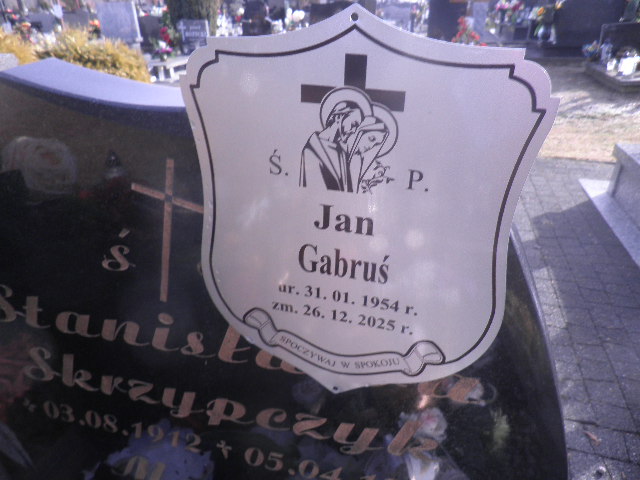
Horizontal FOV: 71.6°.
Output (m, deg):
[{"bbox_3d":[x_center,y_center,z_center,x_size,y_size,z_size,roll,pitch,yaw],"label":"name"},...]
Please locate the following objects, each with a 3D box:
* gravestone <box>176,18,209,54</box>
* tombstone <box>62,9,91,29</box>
[{"bbox_3d":[-2.789,-4.495,9.872,0.668,0.757,0.100,7,28,14],"label":"gravestone"},{"bbox_3d":[-5.876,-5.219,10.853,0.680,0.683,0.100,7,28,14],"label":"tombstone"}]

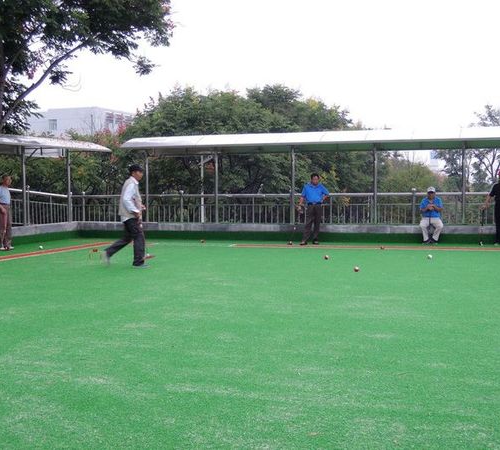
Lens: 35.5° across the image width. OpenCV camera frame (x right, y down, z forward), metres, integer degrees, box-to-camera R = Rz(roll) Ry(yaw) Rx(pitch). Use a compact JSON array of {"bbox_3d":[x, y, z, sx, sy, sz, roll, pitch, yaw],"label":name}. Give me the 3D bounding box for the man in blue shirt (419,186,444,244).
[{"bbox_3d":[4.235,-0.215,18.200,0.580,1.330,0.720,0,2,0],"label":"man in blue shirt"}]

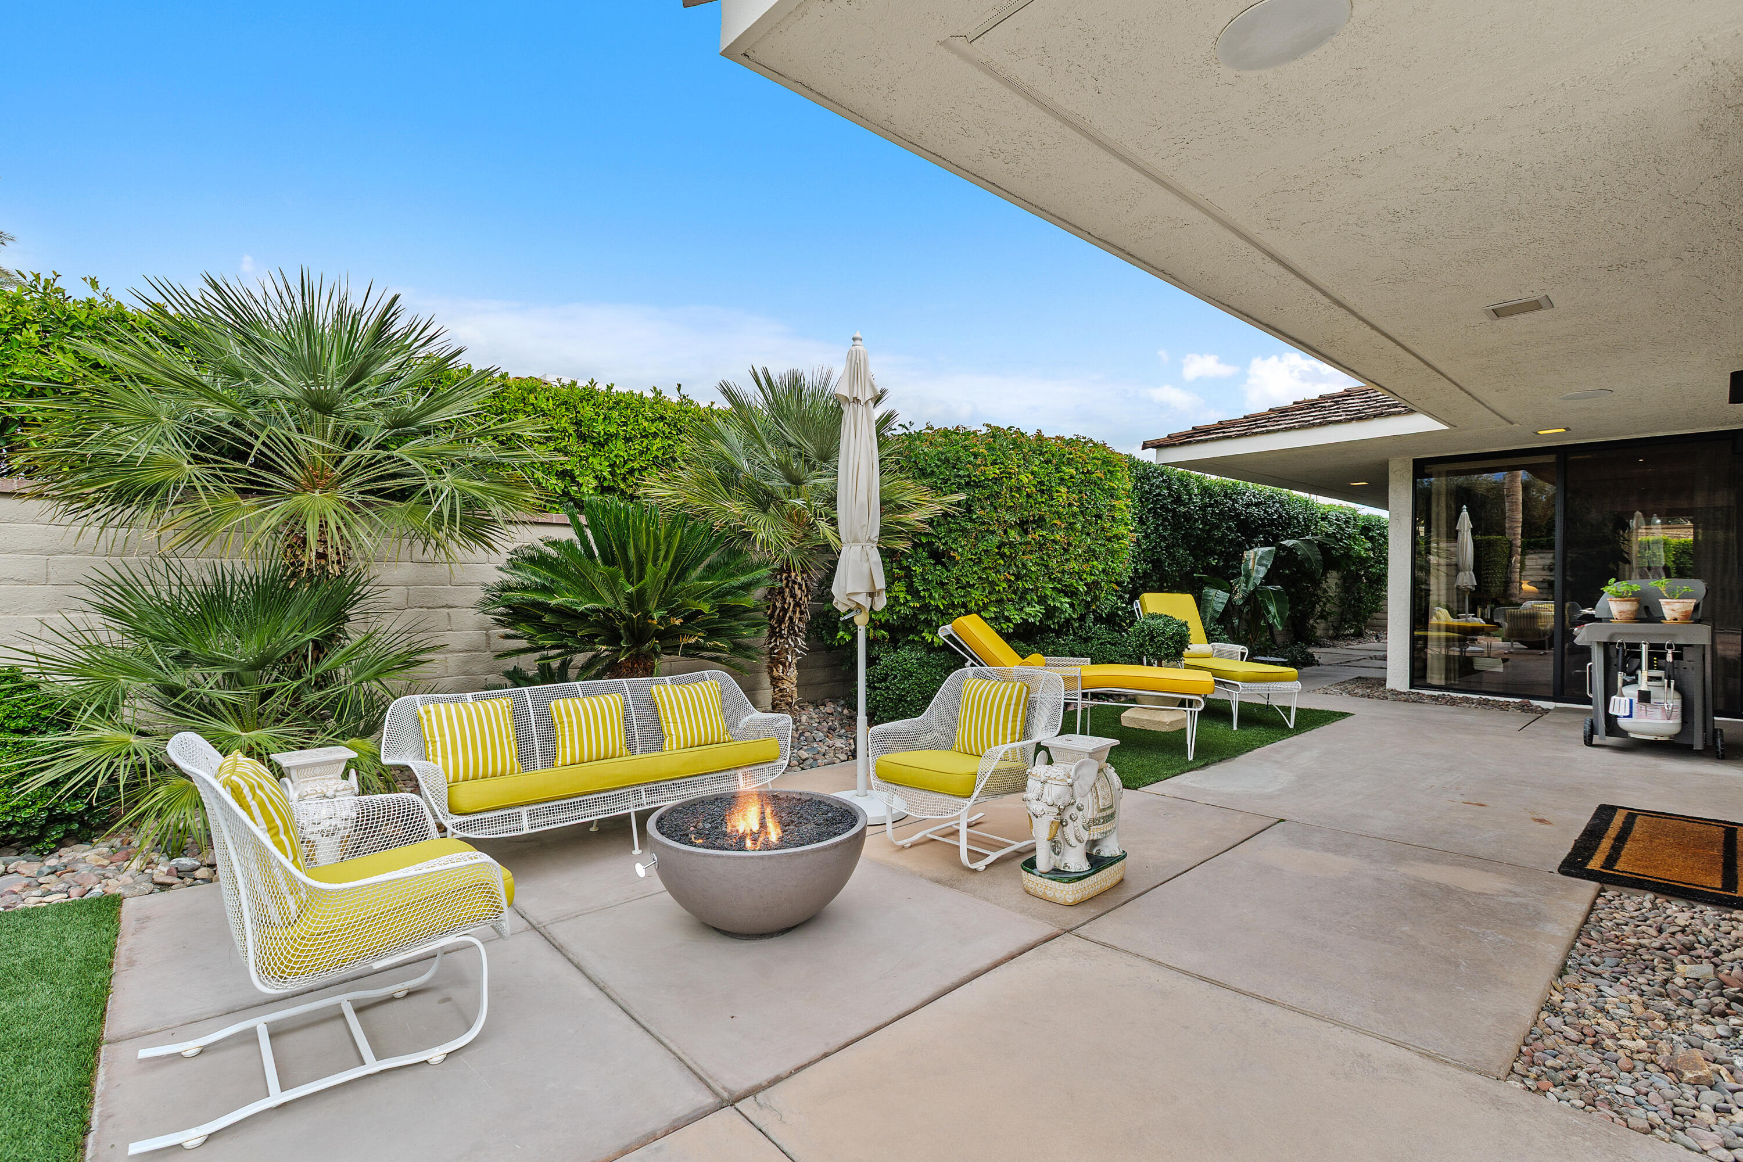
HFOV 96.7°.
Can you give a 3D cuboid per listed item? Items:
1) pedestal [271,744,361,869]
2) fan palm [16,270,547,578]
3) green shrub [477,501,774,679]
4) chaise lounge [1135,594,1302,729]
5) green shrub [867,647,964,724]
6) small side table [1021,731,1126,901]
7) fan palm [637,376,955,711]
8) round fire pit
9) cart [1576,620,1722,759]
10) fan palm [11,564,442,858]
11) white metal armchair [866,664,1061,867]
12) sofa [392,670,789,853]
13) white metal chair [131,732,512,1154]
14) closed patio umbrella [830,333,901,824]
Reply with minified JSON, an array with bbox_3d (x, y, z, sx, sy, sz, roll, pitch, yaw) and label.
[{"bbox_3d":[-2.090,0.938,2.920,0.400,0.550,0.260,0,0,39],"label":"pedestal"},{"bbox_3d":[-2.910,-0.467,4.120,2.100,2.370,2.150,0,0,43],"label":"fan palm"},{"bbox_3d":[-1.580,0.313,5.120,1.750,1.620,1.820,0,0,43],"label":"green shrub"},{"bbox_3d":[2.933,0.645,6.755,0.650,1.050,1.460,0,0,-15],"label":"chaise lounge"},{"bbox_3d":[0.330,0.855,6.500,0.860,0.630,0.820,0,0,0],"label":"green shrub"},{"bbox_3d":[0.775,0.895,2.990,0.370,0.550,0.260,0,0,-40],"label":"small side table"},{"bbox_3d":[-0.645,-0.340,6.700,2.550,3.020,2.350,0,0,0],"label":"fan palm"},{"bbox_3d":[-0.405,1.030,2.760,0.780,0.365,0.780,0,0,0],"label":"round fire pit"},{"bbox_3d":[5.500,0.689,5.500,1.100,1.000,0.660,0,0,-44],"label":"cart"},{"bbox_3d":[-2.970,0.576,3.700,1.550,1.280,1.600,0,0,43],"label":"fan palm"},{"bbox_3d":[0.430,0.785,3.410,0.690,0.770,0.730,0,0,41],"label":"white metal armchair"},{"bbox_3d":[-1.166,0.830,3.500,1.760,0.680,0.720,0,0,-41],"label":"sofa"},{"bbox_3d":[-1.336,0.785,1.910,0.740,0.770,0.700,0,0,-40],"label":"white metal chair"},{"bbox_3d":[-0.055,-0.047,4.090,0.480,2.530,0.480,0,0,0],"label":"closed patio umbrella"}]

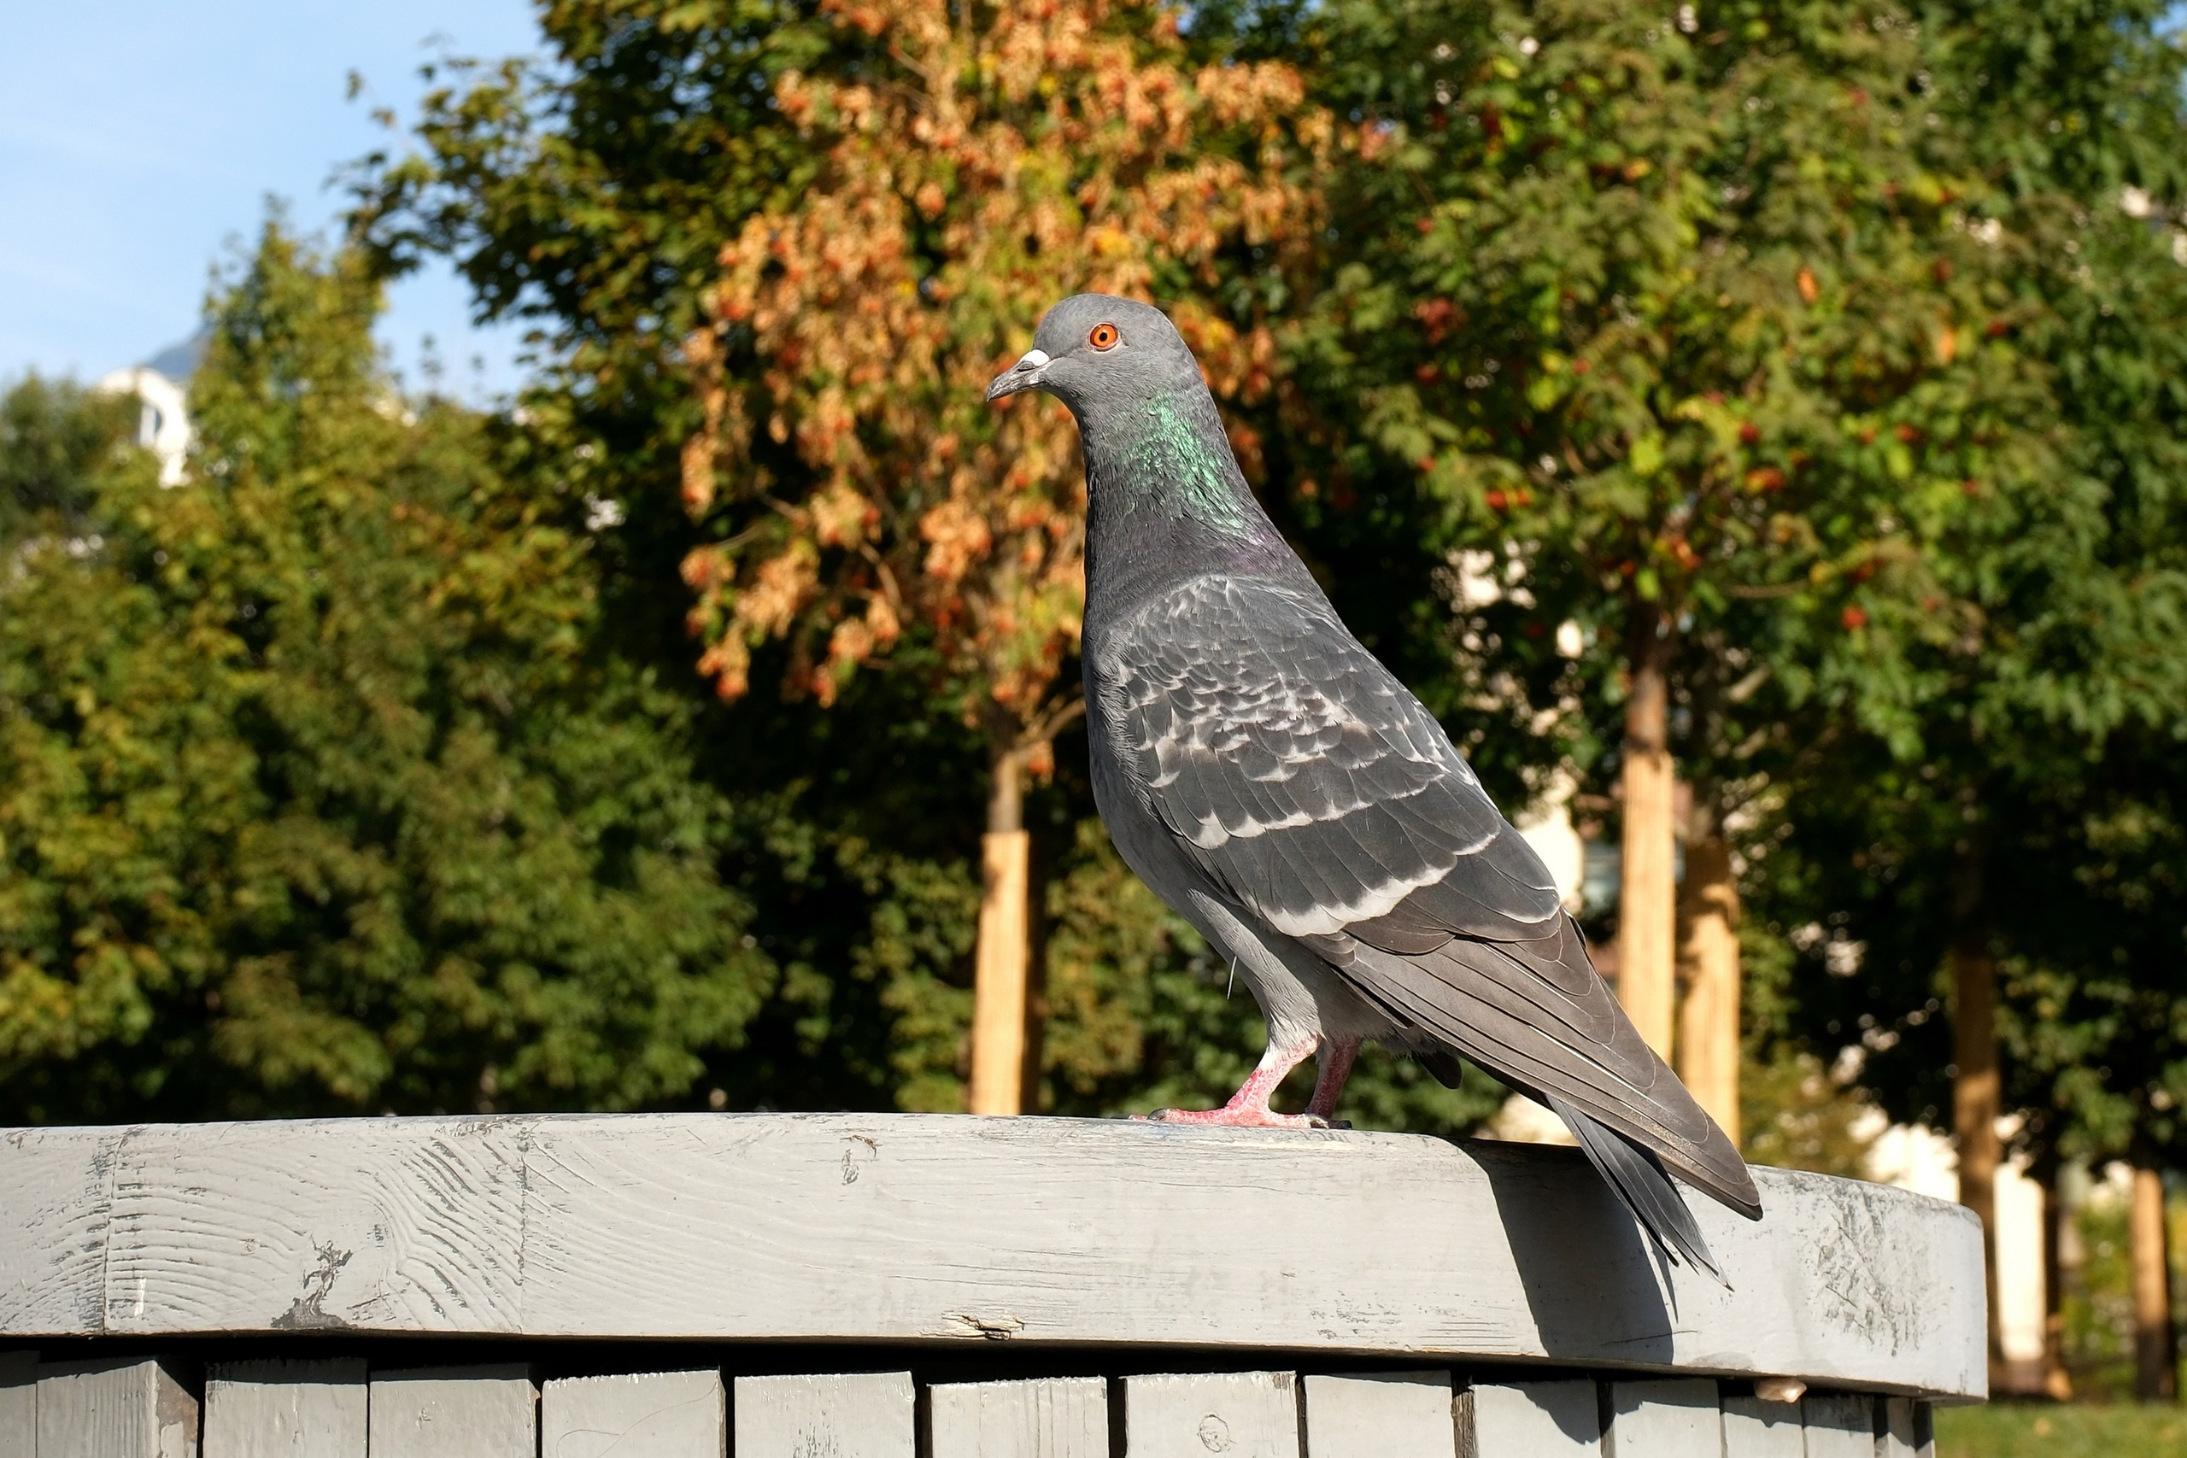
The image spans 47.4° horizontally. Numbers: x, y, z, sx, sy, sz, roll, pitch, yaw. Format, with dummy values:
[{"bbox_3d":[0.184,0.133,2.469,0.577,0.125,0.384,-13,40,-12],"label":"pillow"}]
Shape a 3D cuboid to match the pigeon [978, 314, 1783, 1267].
[{"bbox_3d":[0.075,0.015,0.660,0.205,0.262,0.100,-3,-13,16],"label":"pigeon"}]

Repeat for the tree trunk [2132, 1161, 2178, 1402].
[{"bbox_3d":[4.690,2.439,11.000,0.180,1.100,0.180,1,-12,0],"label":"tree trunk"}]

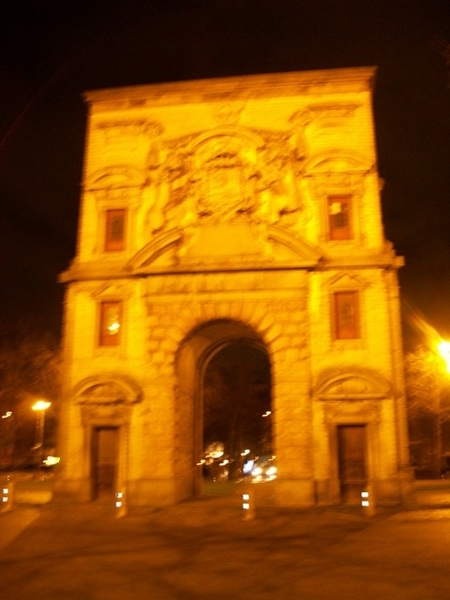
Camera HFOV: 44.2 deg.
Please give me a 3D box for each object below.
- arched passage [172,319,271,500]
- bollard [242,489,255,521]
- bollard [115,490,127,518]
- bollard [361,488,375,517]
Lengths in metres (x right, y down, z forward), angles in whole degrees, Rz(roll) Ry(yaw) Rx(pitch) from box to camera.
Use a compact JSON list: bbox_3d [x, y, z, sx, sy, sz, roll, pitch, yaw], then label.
[{"bbox_3d":[0.263,4.592,22.759,3.660,6.780,4.700,-2,-15,7],"label":"arched passage"},{"bbox_3d":[0.644,5.776,15.696,0.160,0.830,0.160,-2,-15,7],"label":"bollard"},{"bbox_3d":[-3.020,5.897,16.125,0.160,0.830,0.160,-2,-15,7],"label":"bollard"},{"bbox_3d":[4.124,5.875,16.171,0.160,0.830,0.160,-2,-15,7],"label":"bollard"}]

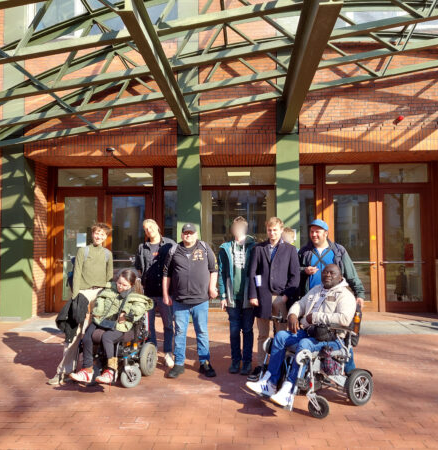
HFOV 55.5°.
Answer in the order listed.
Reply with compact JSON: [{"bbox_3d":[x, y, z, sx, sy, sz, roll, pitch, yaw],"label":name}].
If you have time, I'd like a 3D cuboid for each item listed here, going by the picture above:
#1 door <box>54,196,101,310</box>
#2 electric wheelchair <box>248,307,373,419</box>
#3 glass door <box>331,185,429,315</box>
[{"bbox_3d":[-2.950,0.556,8.735,1.050,2.557,0.080,0,-3,3],"label":"door"},{"bbox_3d":[0.822,1.115,3.712,1.000,0.920,0.620,2,-3,-32],"label":"electric wheelchair"},{"bbox_3d":[3.239,0.515,8.394,2.058,2.498,0.080,0,-3,3],"label":"glass door"}]

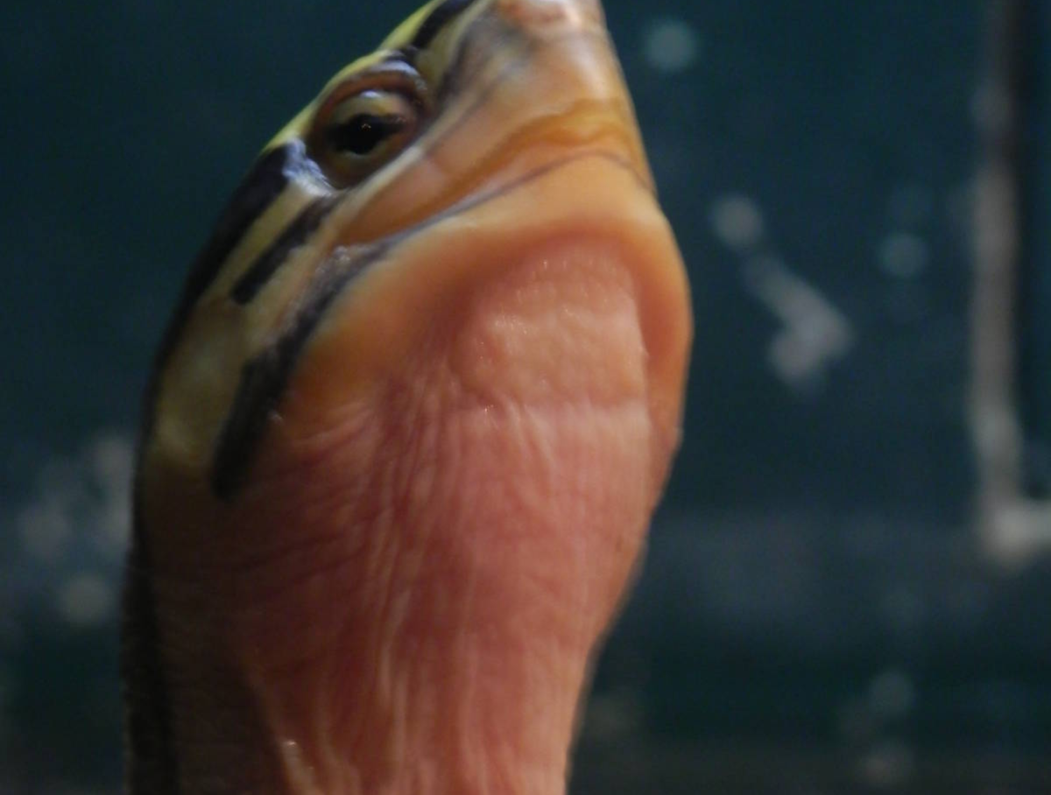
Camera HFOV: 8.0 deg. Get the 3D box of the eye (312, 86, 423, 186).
[{"bbox_3d":[-0.010,-0.018,0.500,0.008,0.007,0.005,-41,-32,14],"label":"eye"}]

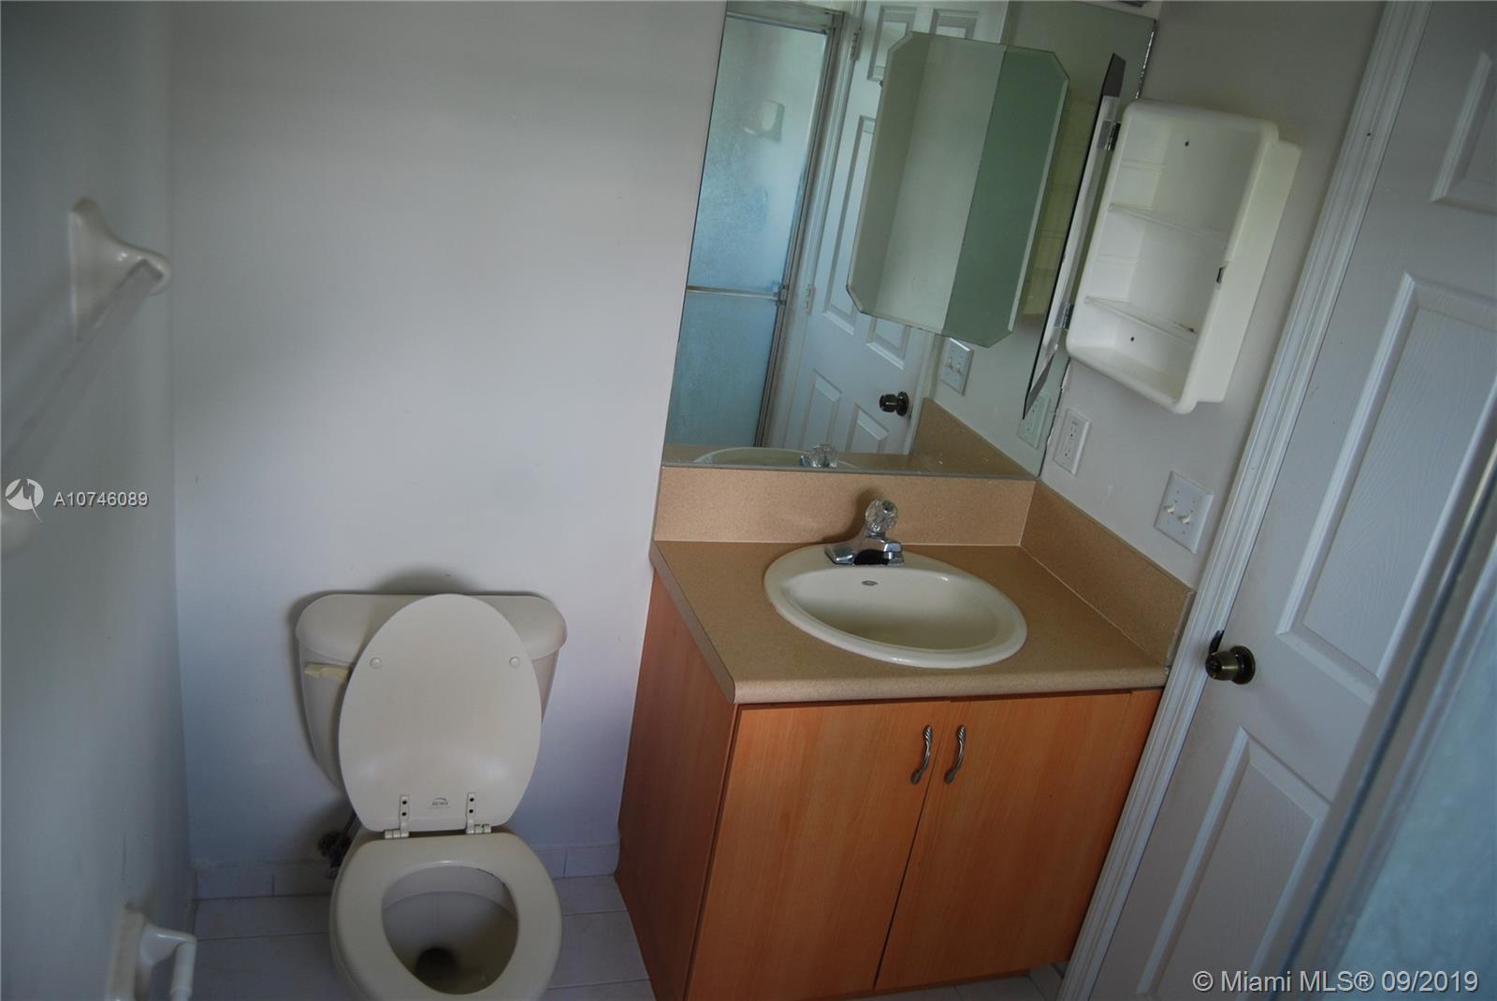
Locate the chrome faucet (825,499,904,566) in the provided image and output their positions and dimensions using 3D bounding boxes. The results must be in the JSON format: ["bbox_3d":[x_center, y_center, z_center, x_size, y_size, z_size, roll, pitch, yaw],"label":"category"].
[{"bbox_3d":[0.246,0.062,2.197,0.154,0.130,0.115,2,22,-20],"label":"chrome faucet"}]

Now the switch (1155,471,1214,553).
[{"bbox_3d":[0.770,0.020,2.007,0.016,0.116,0.118,2,22,-20],"label":"switch"}]

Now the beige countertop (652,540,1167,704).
[{"bbox_3d":[0.285,0.208,2.095,0.828,0.038,0.539,2,22,-20],"label":"beige countertop"}]

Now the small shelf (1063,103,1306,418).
[{"bbox_3d":[0.754,-0.436,1.988,0.085,0.476,0.391,2,22,-20],"label":"small shelf"}]

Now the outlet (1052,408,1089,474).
[{"bbox_3d":[0.664,-0.121,2.323,0.008,0.116,0.072,2,22,-20],"label":"outlet"}]

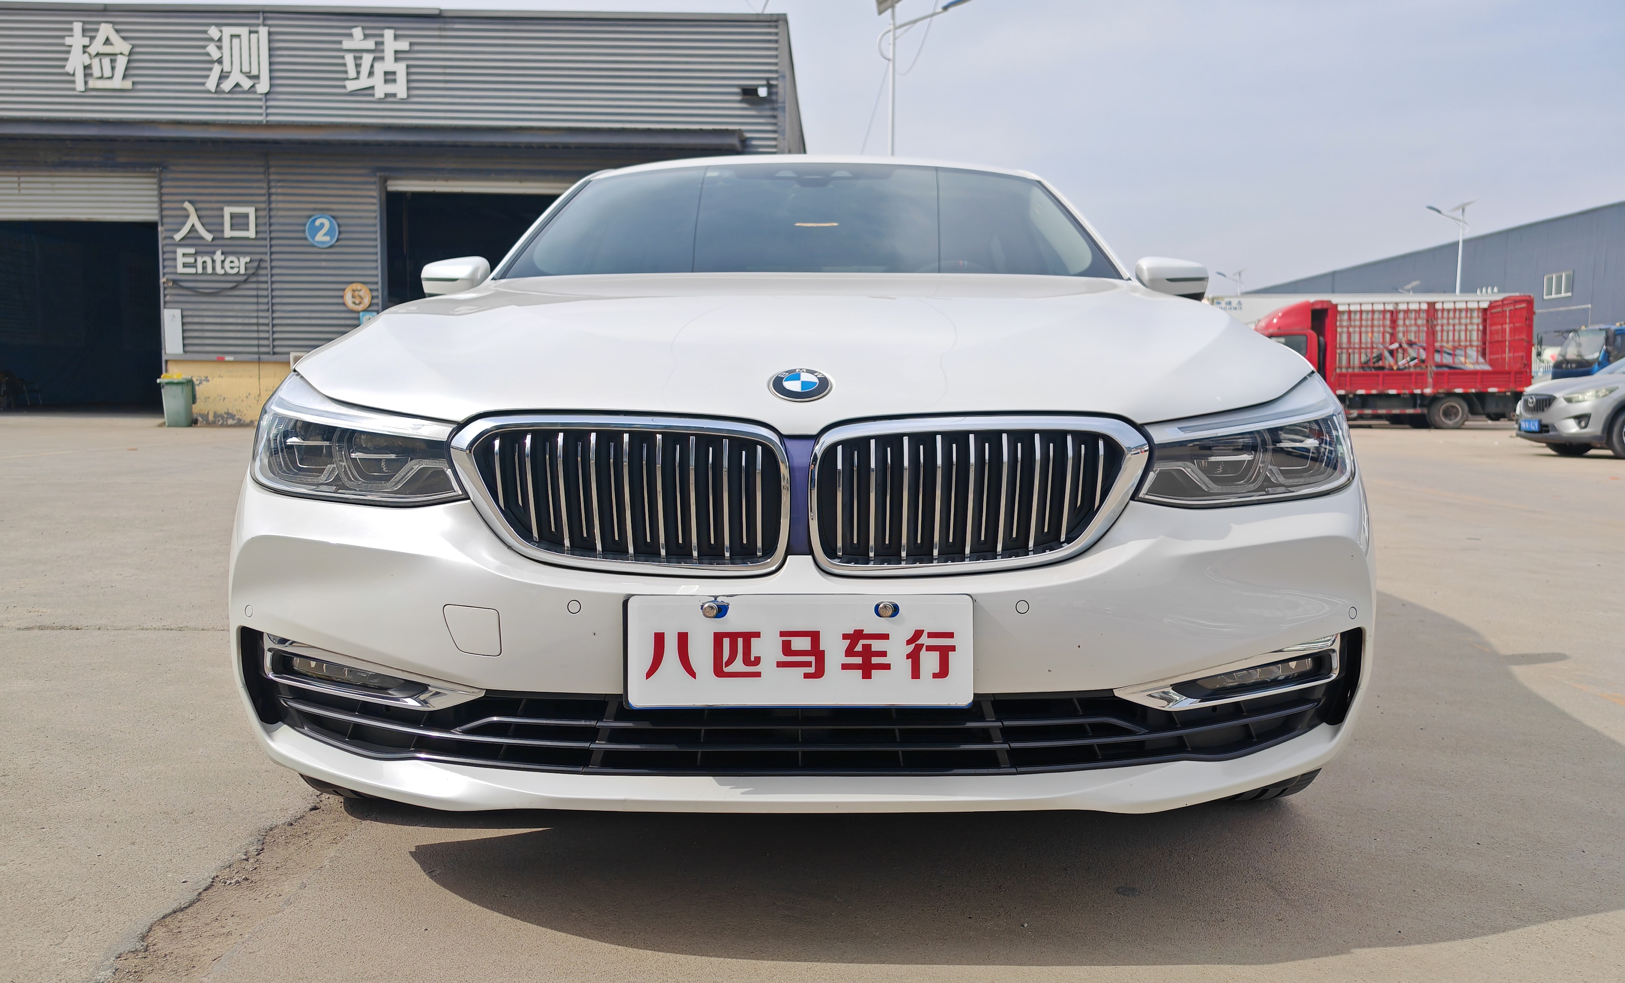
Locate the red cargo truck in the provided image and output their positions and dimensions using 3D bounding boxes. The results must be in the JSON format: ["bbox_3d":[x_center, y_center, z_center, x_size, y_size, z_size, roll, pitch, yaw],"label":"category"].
[{"bbox_3d":[13.020,-2.960,28.300,6.100,2.970,2.200,0,4,6],"label":"red cargo truck"}]

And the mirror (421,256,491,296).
[{"bbox_3d":[-0.965,-0.573,3.350,0.225,0.150,0.160,0,4,1],"label":"mirror"}]

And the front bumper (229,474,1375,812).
[{"bbox_3d":[-0.011,0.201,1.856,1.860,0.440,0.550,0,4,1],"label":"front bumper"}]

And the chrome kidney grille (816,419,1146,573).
[{"bbox_3d":[0.231,0.003,1.645,0.450,0.200,0.140,0,4,-5],"label":"chrome kidney grille"}]

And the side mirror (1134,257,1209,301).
[{"bbox_3d":[0.980,-0.573,3.350,0.225,0.150,0.160,0,4,1],"label":"side mirror"}]

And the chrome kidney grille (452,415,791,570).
[{"bbox_3d":[-0.267,0.003,1.645,0.450,0.200,0.140,1,4,7],"label":"chrome kidney grille"}]

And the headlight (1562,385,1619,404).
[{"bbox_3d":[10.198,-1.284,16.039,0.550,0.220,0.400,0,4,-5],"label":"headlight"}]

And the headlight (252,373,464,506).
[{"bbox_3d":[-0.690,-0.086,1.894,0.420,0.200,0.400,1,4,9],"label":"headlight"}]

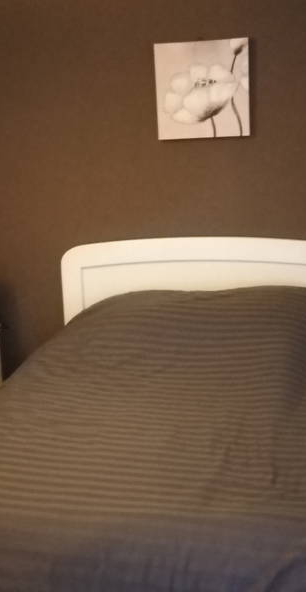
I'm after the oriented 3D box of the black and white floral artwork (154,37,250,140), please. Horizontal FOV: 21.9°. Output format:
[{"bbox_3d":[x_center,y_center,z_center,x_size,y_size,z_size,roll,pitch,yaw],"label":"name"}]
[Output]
[{"bbox_3d":[0.215,-0.885,3.405,0.403,0.403,0.025,1,13,13],"label":"black and white floral artwork"}]

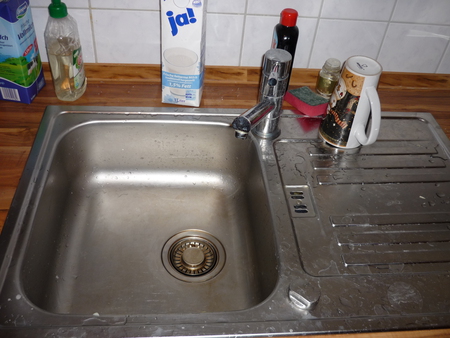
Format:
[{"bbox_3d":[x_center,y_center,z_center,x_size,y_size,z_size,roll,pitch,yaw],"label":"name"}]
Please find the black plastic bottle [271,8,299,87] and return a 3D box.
[{"bbox_3d":[0.113,-0.228,0.859,0.049,0.183,0.056,2,42,-4],"label":"black plastic bottle"}]

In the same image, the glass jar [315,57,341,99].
[{"bbox_3d":[0.222,-0.192,0.911,0.043,0.075,0.043,3,42,-3],"label":"glass jar"}]

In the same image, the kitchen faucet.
[{"bbox_3d":[0.056,-0.090,0.705,0.060,0.173,0.196,20,44,16],"label":"kitchen faucet"}]

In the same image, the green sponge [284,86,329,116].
[{"bbox_3d":[0.171,-0.138,0.881,0.051,0.029,0.069,-24,50,-28],"label":"green sponge"}]

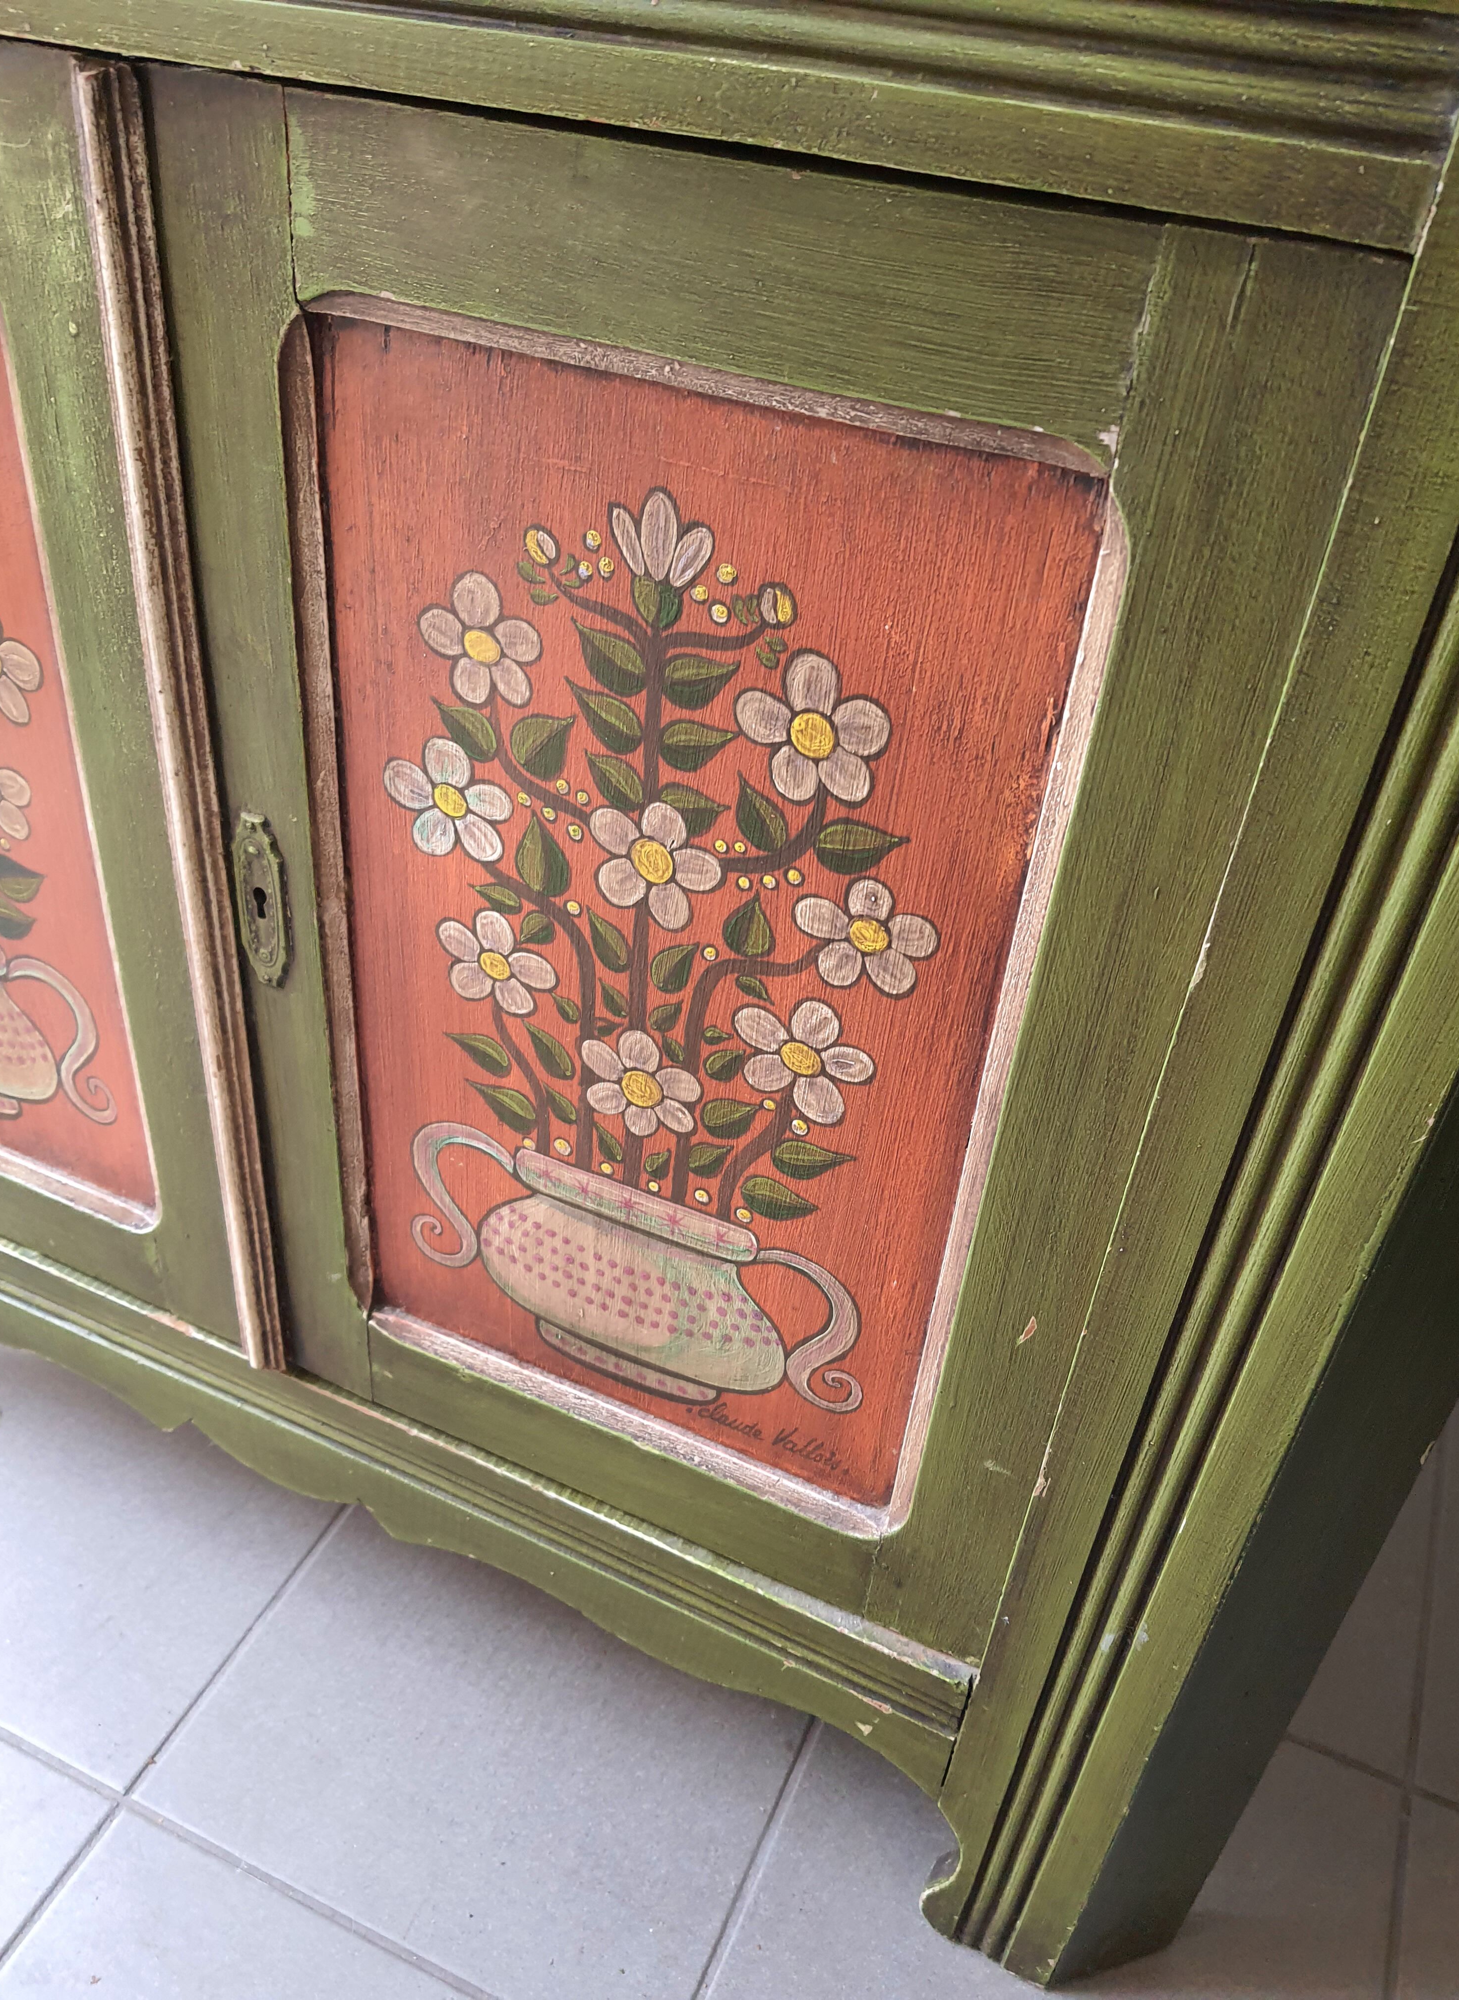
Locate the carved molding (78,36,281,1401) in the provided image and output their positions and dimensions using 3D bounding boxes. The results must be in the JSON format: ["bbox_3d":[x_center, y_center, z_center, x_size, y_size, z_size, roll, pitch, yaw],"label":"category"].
[{"bbox_3d":[-0.216,-0.047,0.624,0.025,0.583,0.017,18,36,17],"label":"carved molding"}]

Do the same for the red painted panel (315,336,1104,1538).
[{"bbox_3d":[-0.033,0.000,0.582,0.268,0.451,0.012,18,36,17],"label":"red painted panel"}]

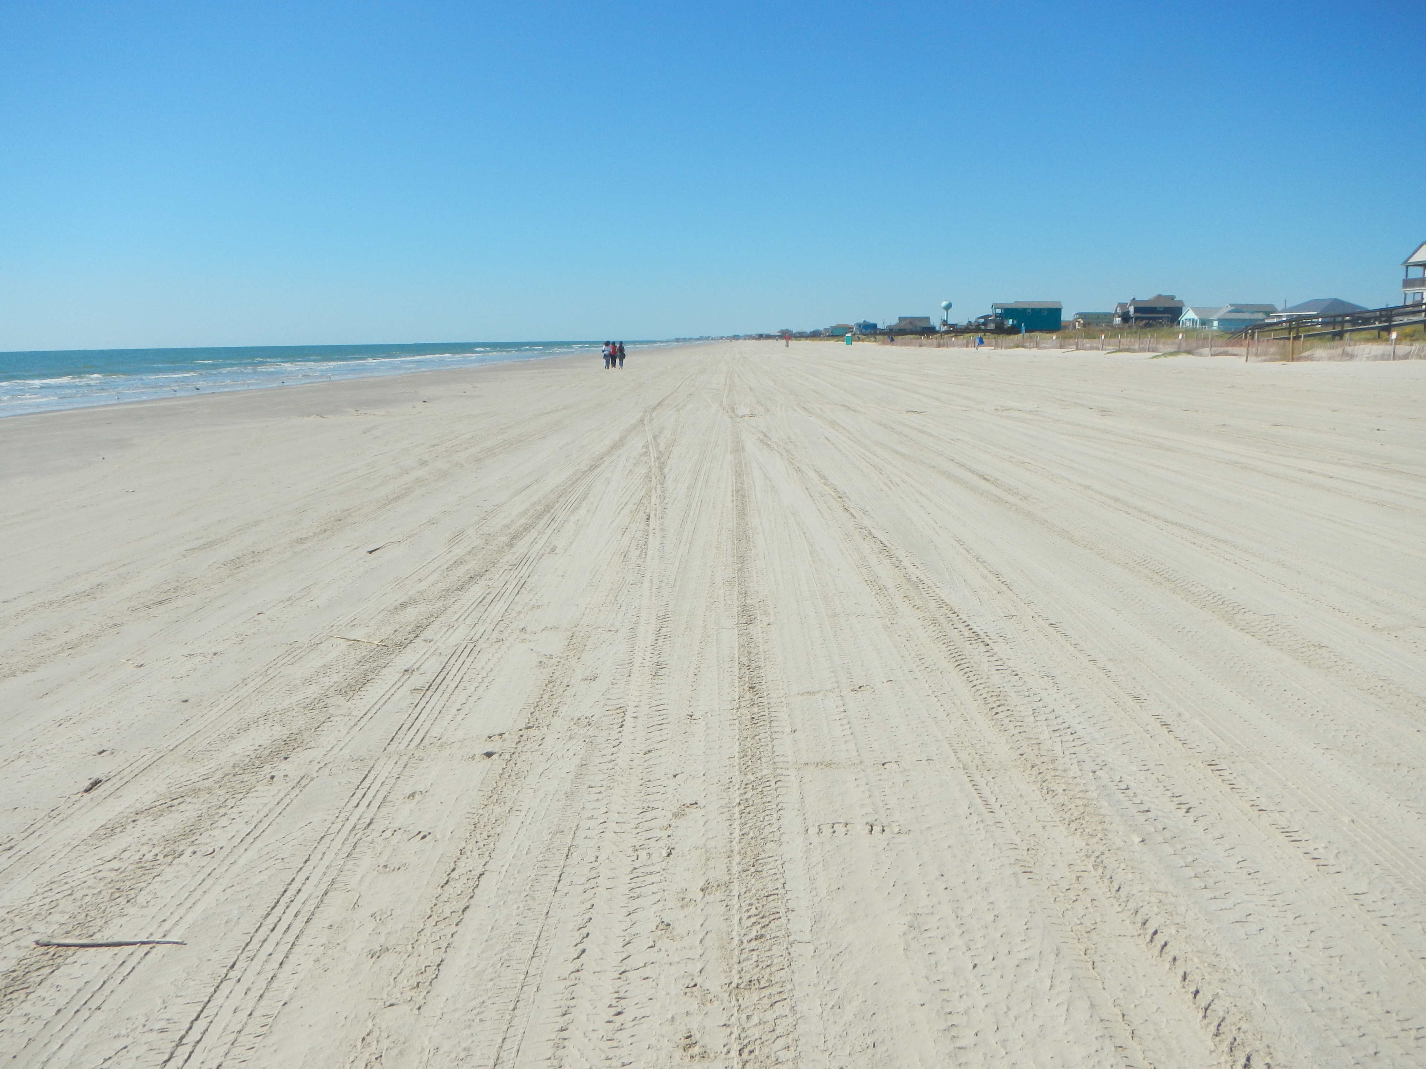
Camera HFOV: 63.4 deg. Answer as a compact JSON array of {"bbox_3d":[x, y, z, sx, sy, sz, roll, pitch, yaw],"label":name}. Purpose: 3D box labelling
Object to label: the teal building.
[{"bbox_3d":[82.194,-56.818,302.000,17.800,8.300,8.500,0,10,5],"label":"teal building"}]

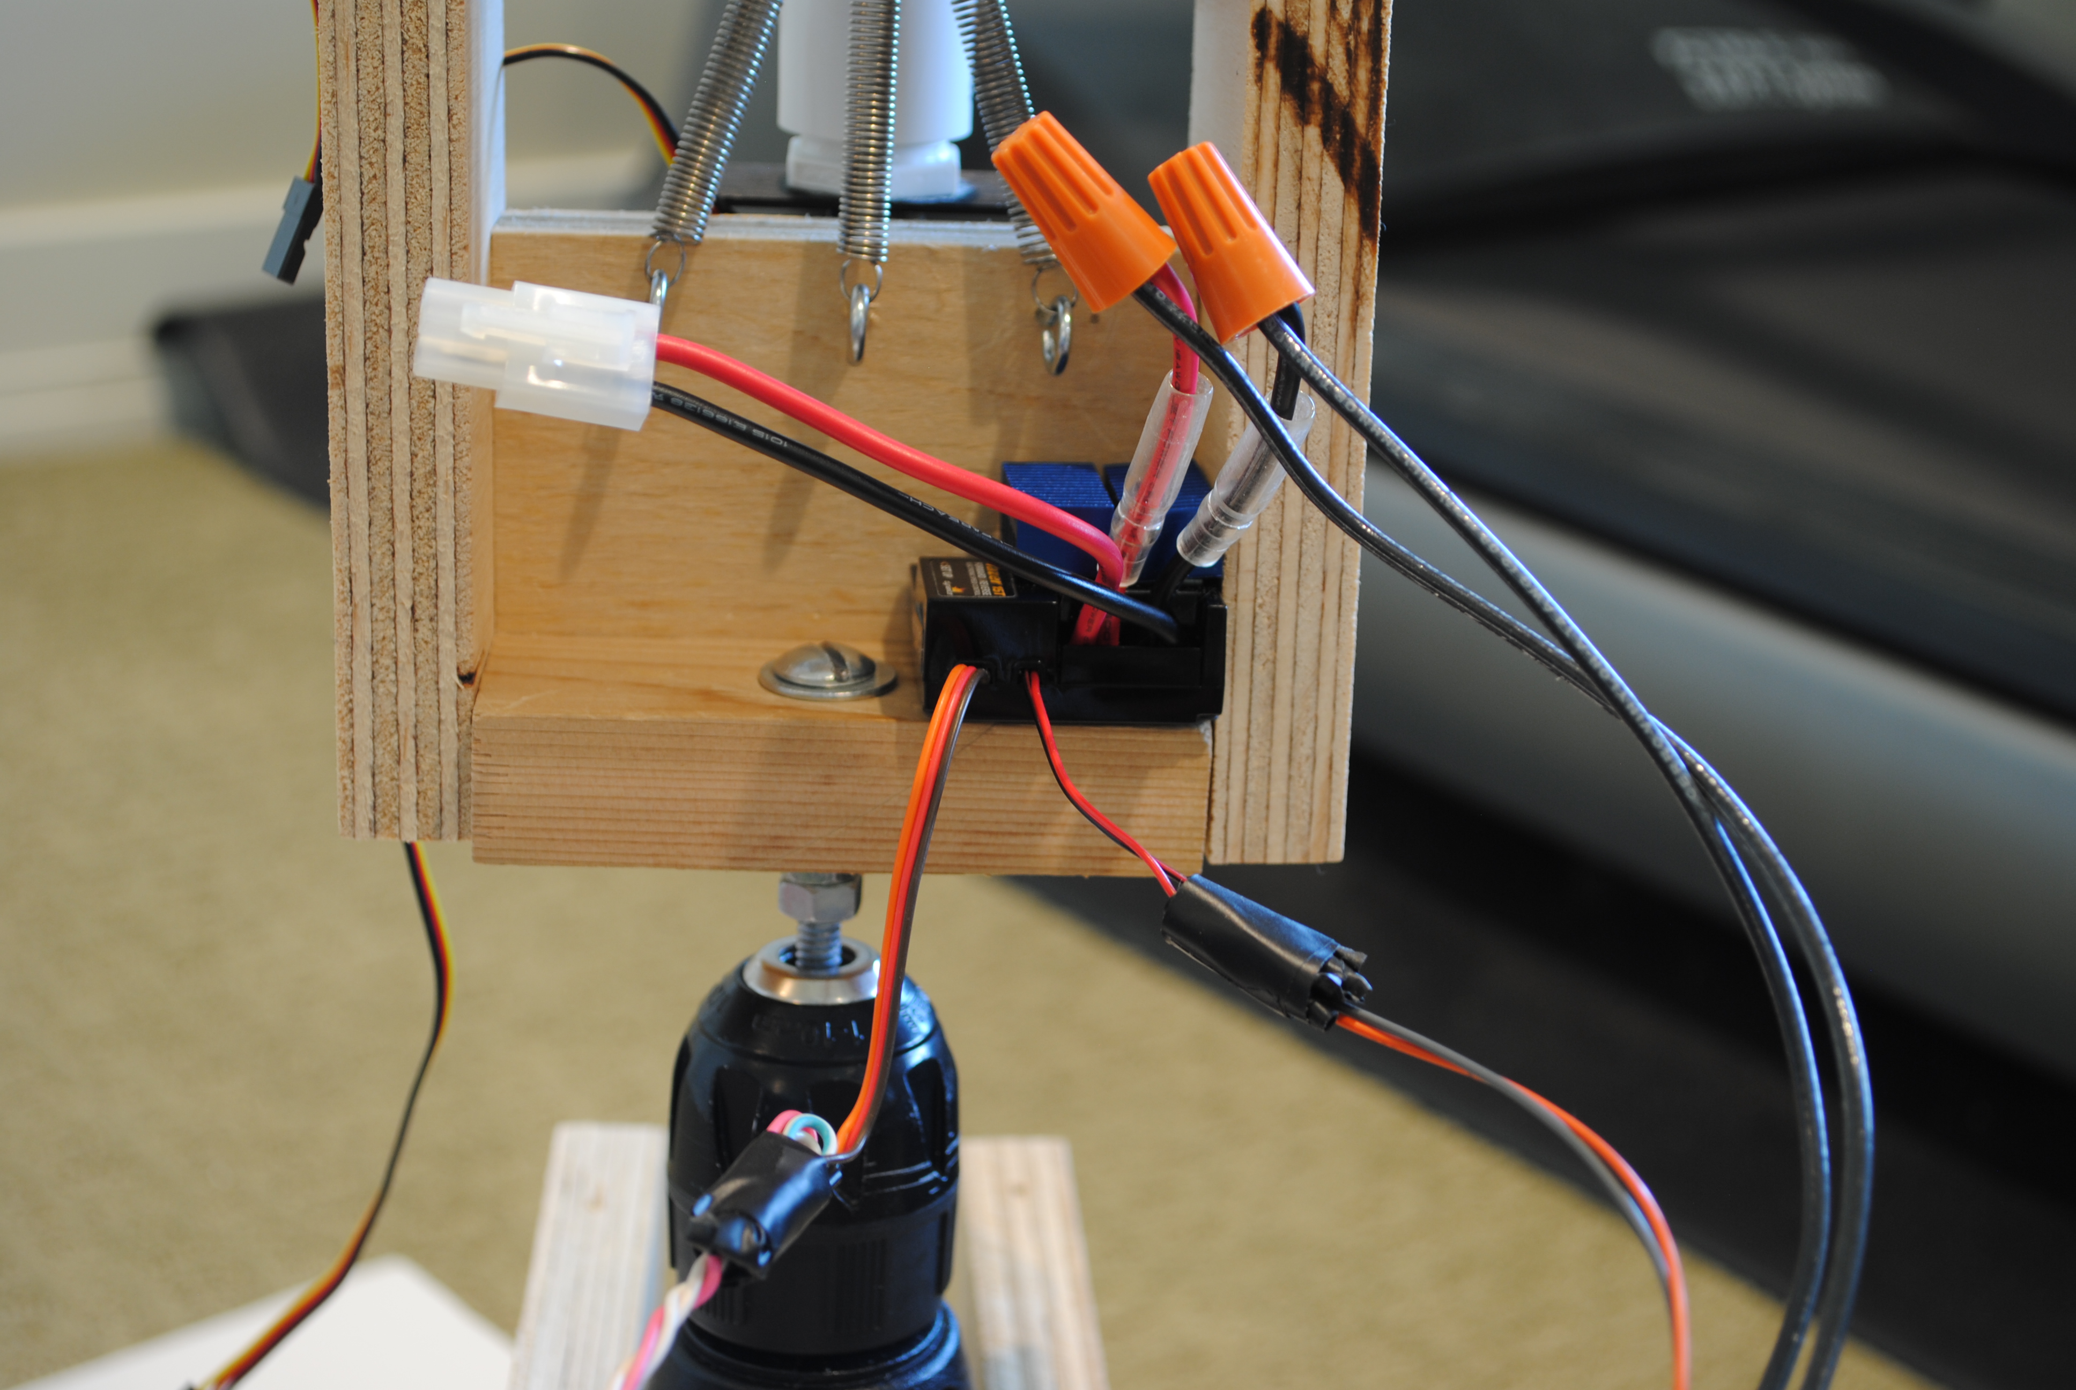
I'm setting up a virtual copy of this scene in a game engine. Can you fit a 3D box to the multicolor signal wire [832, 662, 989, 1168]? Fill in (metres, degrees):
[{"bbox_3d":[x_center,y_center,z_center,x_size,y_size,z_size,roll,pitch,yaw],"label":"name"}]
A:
[{"bbox_3d":[-0.017,0.028,0.444,0.018,0.062,0.014,0,15,-4],"label":"multicolor signal wire"}]

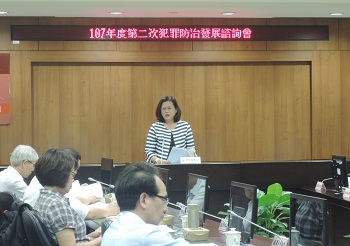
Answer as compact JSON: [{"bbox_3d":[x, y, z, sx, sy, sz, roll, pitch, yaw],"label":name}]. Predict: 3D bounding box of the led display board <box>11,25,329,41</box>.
[{"bbox_3d":[-0.025,-1.017,13.737,3.623,0.181,0.080,-1,1,-8],"label":"led display board"}]

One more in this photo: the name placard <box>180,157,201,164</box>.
[{"bbox_3d":[0.153,0.360,11.600,0.200,0.066,0.050,0,1,-5],"label":"name placard"}]

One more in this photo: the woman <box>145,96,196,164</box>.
[{"bbox_3d":[-0.038,0.538,12.008,0.510,1.600,0.360,0,1,0],"label":"woman"}]

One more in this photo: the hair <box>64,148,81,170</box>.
[{"bbox_3d":[-0.656,0.243,7.200,0.220,0.200,0.180,12,-4,-21],"label":"hair"}]

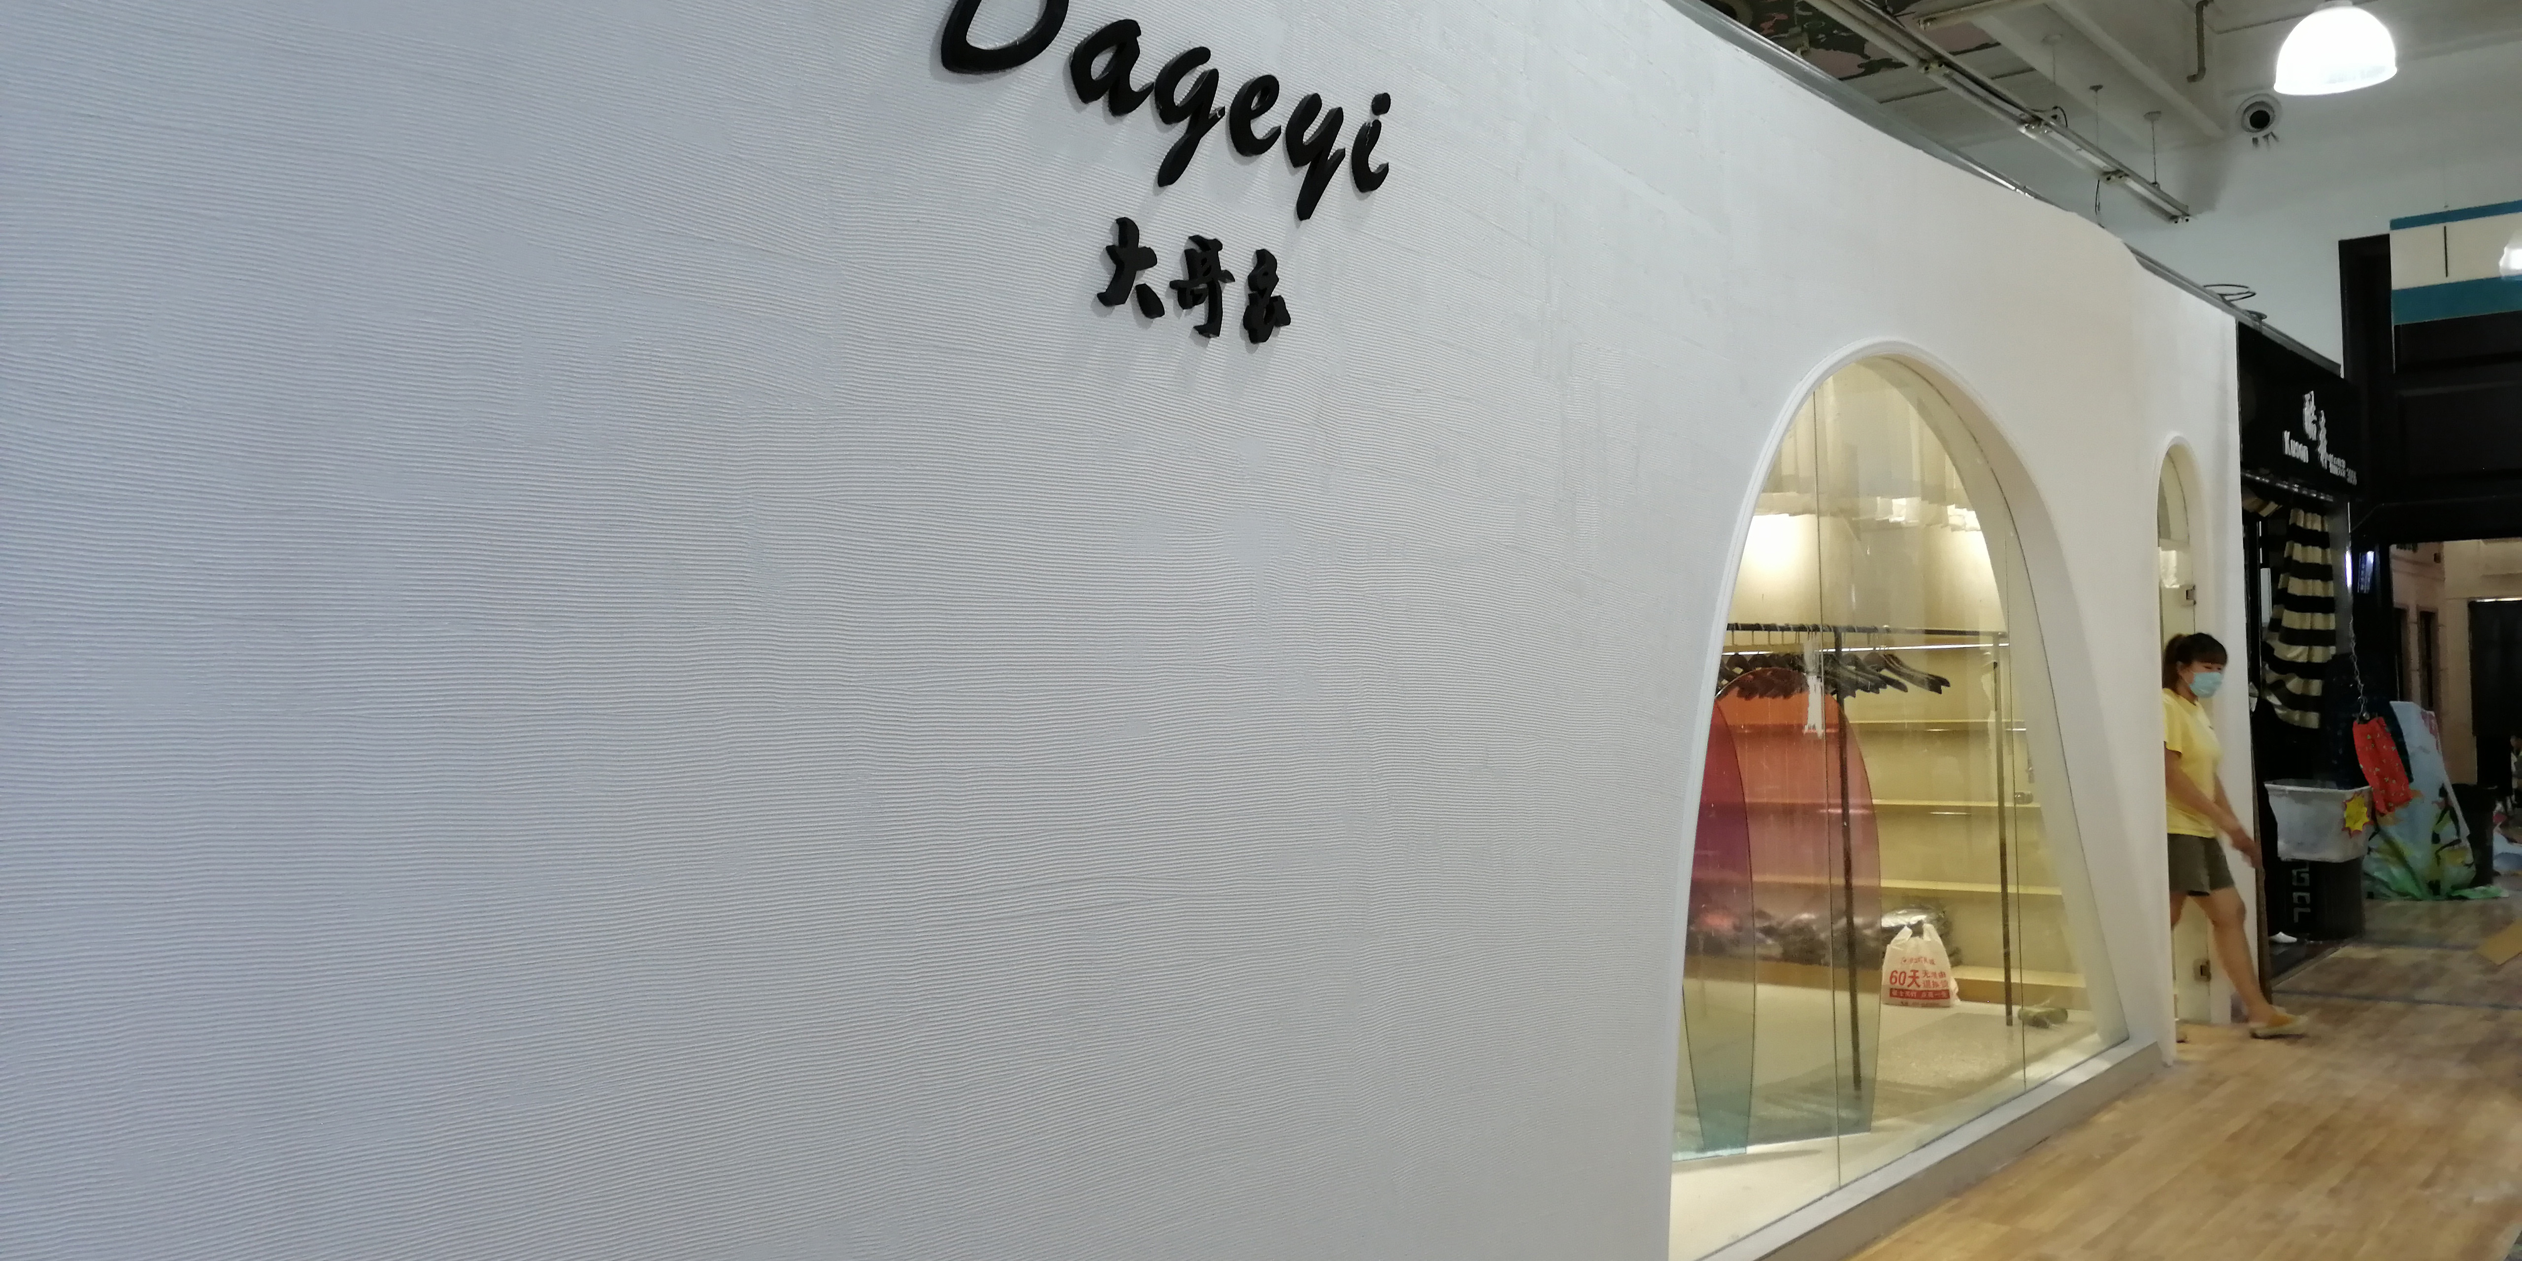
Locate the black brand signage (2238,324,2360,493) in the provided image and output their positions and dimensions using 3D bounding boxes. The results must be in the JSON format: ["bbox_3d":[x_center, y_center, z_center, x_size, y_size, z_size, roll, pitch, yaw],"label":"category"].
[{"bbox_3d":[5.031,-0.995,9.614,0.120,0.669,2.636,-3,-2,39],"label":"black brand signage"}]

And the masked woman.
[{"bbox_3d":[3.775,0.815,7.829,0.680,1.600,0.480,-3,-2,36],"label":"masked woman"}]

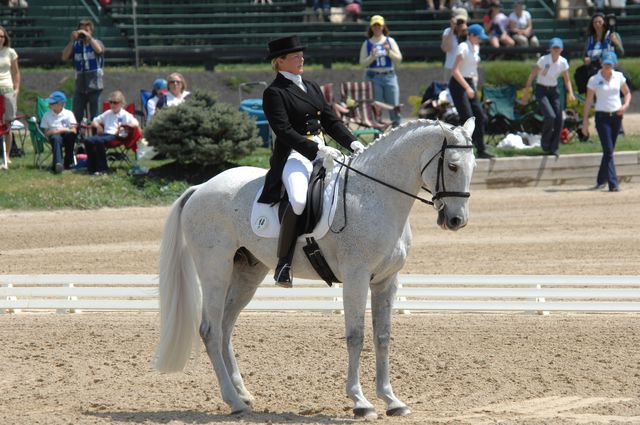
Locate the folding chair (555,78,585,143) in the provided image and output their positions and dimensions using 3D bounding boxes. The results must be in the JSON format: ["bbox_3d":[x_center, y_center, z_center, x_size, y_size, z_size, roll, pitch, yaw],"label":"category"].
[{"bbox_3d":[3.268,-1.367,86.500,0.760,0.850,0.620,-1,2,-22],"label":"folding chair"}]

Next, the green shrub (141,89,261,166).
[{"bbox_3d":[-1.403,-1.000,77.000,1.420,0.940,1.350,0,3,0],"label":"green shrub"}]

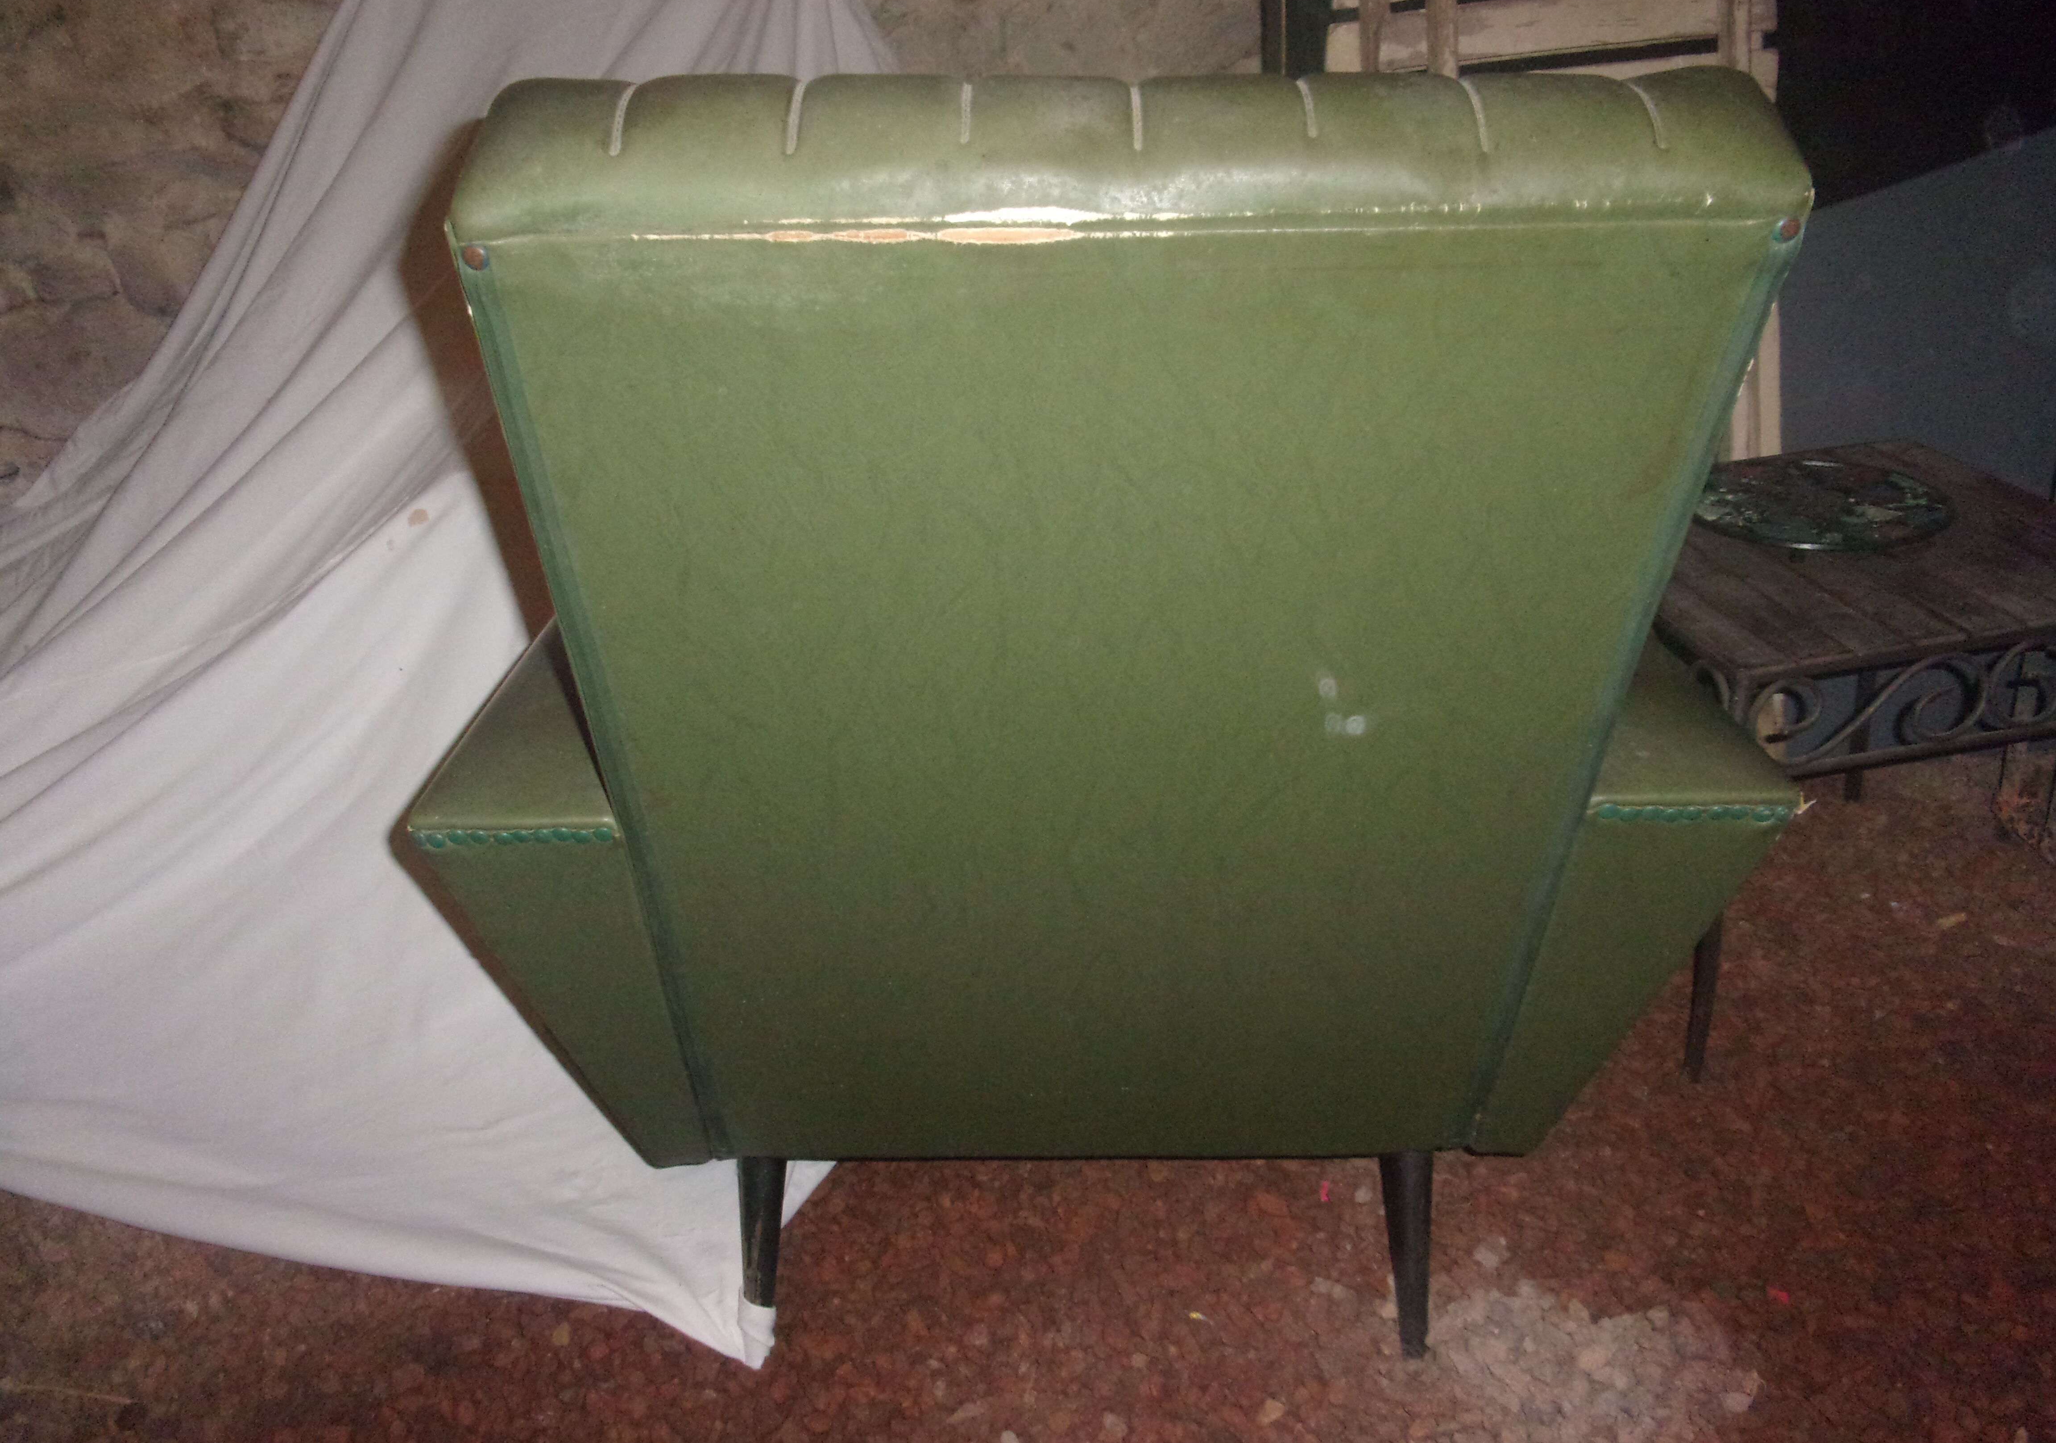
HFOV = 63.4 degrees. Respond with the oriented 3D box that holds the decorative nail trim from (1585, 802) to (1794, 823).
[{"bbox_3d":[0.351,0.047,0.883,0.106,0.011,0.006,-1,27,1],"label":"decorative nail trim"}]

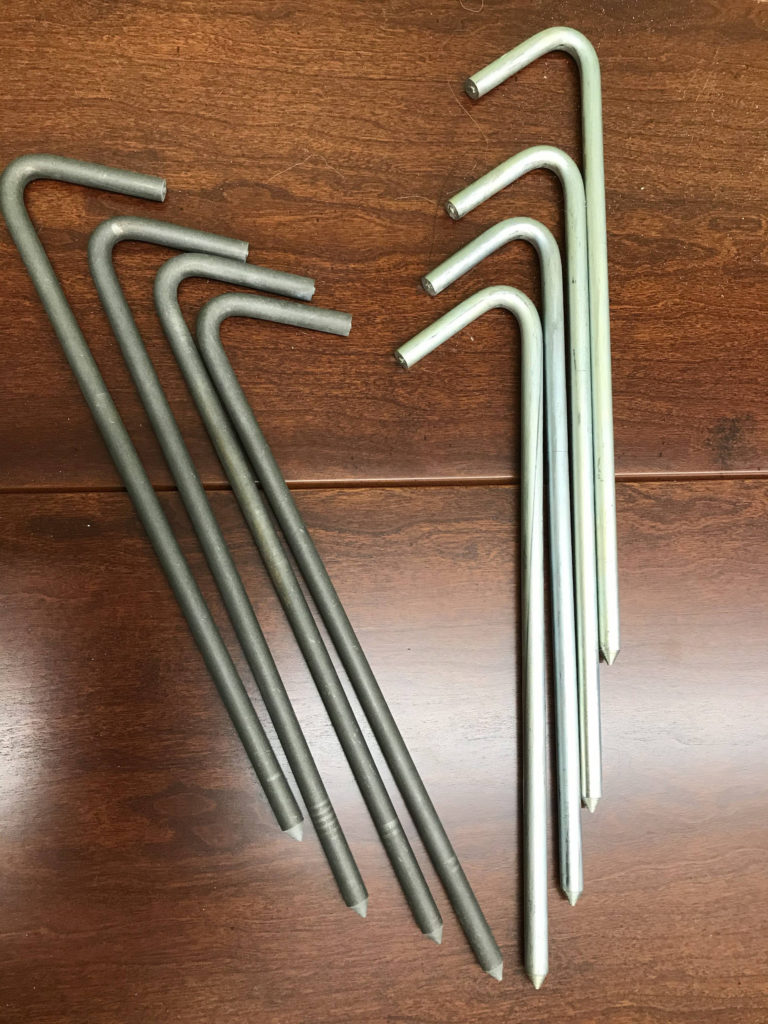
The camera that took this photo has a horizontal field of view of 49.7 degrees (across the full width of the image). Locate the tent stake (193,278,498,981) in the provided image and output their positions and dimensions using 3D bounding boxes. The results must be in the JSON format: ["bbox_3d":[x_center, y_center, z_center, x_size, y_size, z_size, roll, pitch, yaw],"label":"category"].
[{"bbox_3d":[0.009,0.041,0.360,0.070,0.009,0.314,-25,87,-10],"label":"tent stake"}]

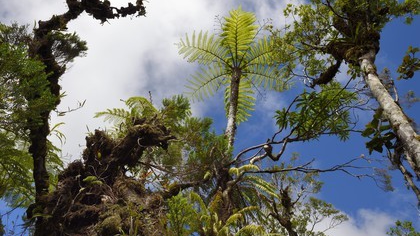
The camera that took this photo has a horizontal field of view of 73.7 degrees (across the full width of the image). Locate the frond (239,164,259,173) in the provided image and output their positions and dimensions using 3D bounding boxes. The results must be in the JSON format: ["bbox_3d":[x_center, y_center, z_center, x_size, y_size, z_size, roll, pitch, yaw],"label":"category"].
[{"bbox_3d":[0.729,0.956,5.300,0.380,0.140,0.140,0,-36,0],"label":"frond"}]

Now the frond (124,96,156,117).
[{"bbox_3d":[-1.241,-0.205,5.000,0.570,0.330,0.270,0,-36,0],"label":"frond"}]

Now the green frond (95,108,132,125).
[{"bbox_3d":[-1.723,-0.027,5.000,0.680,0.220,0.270,0,-36,0],"label":"green frond"}]

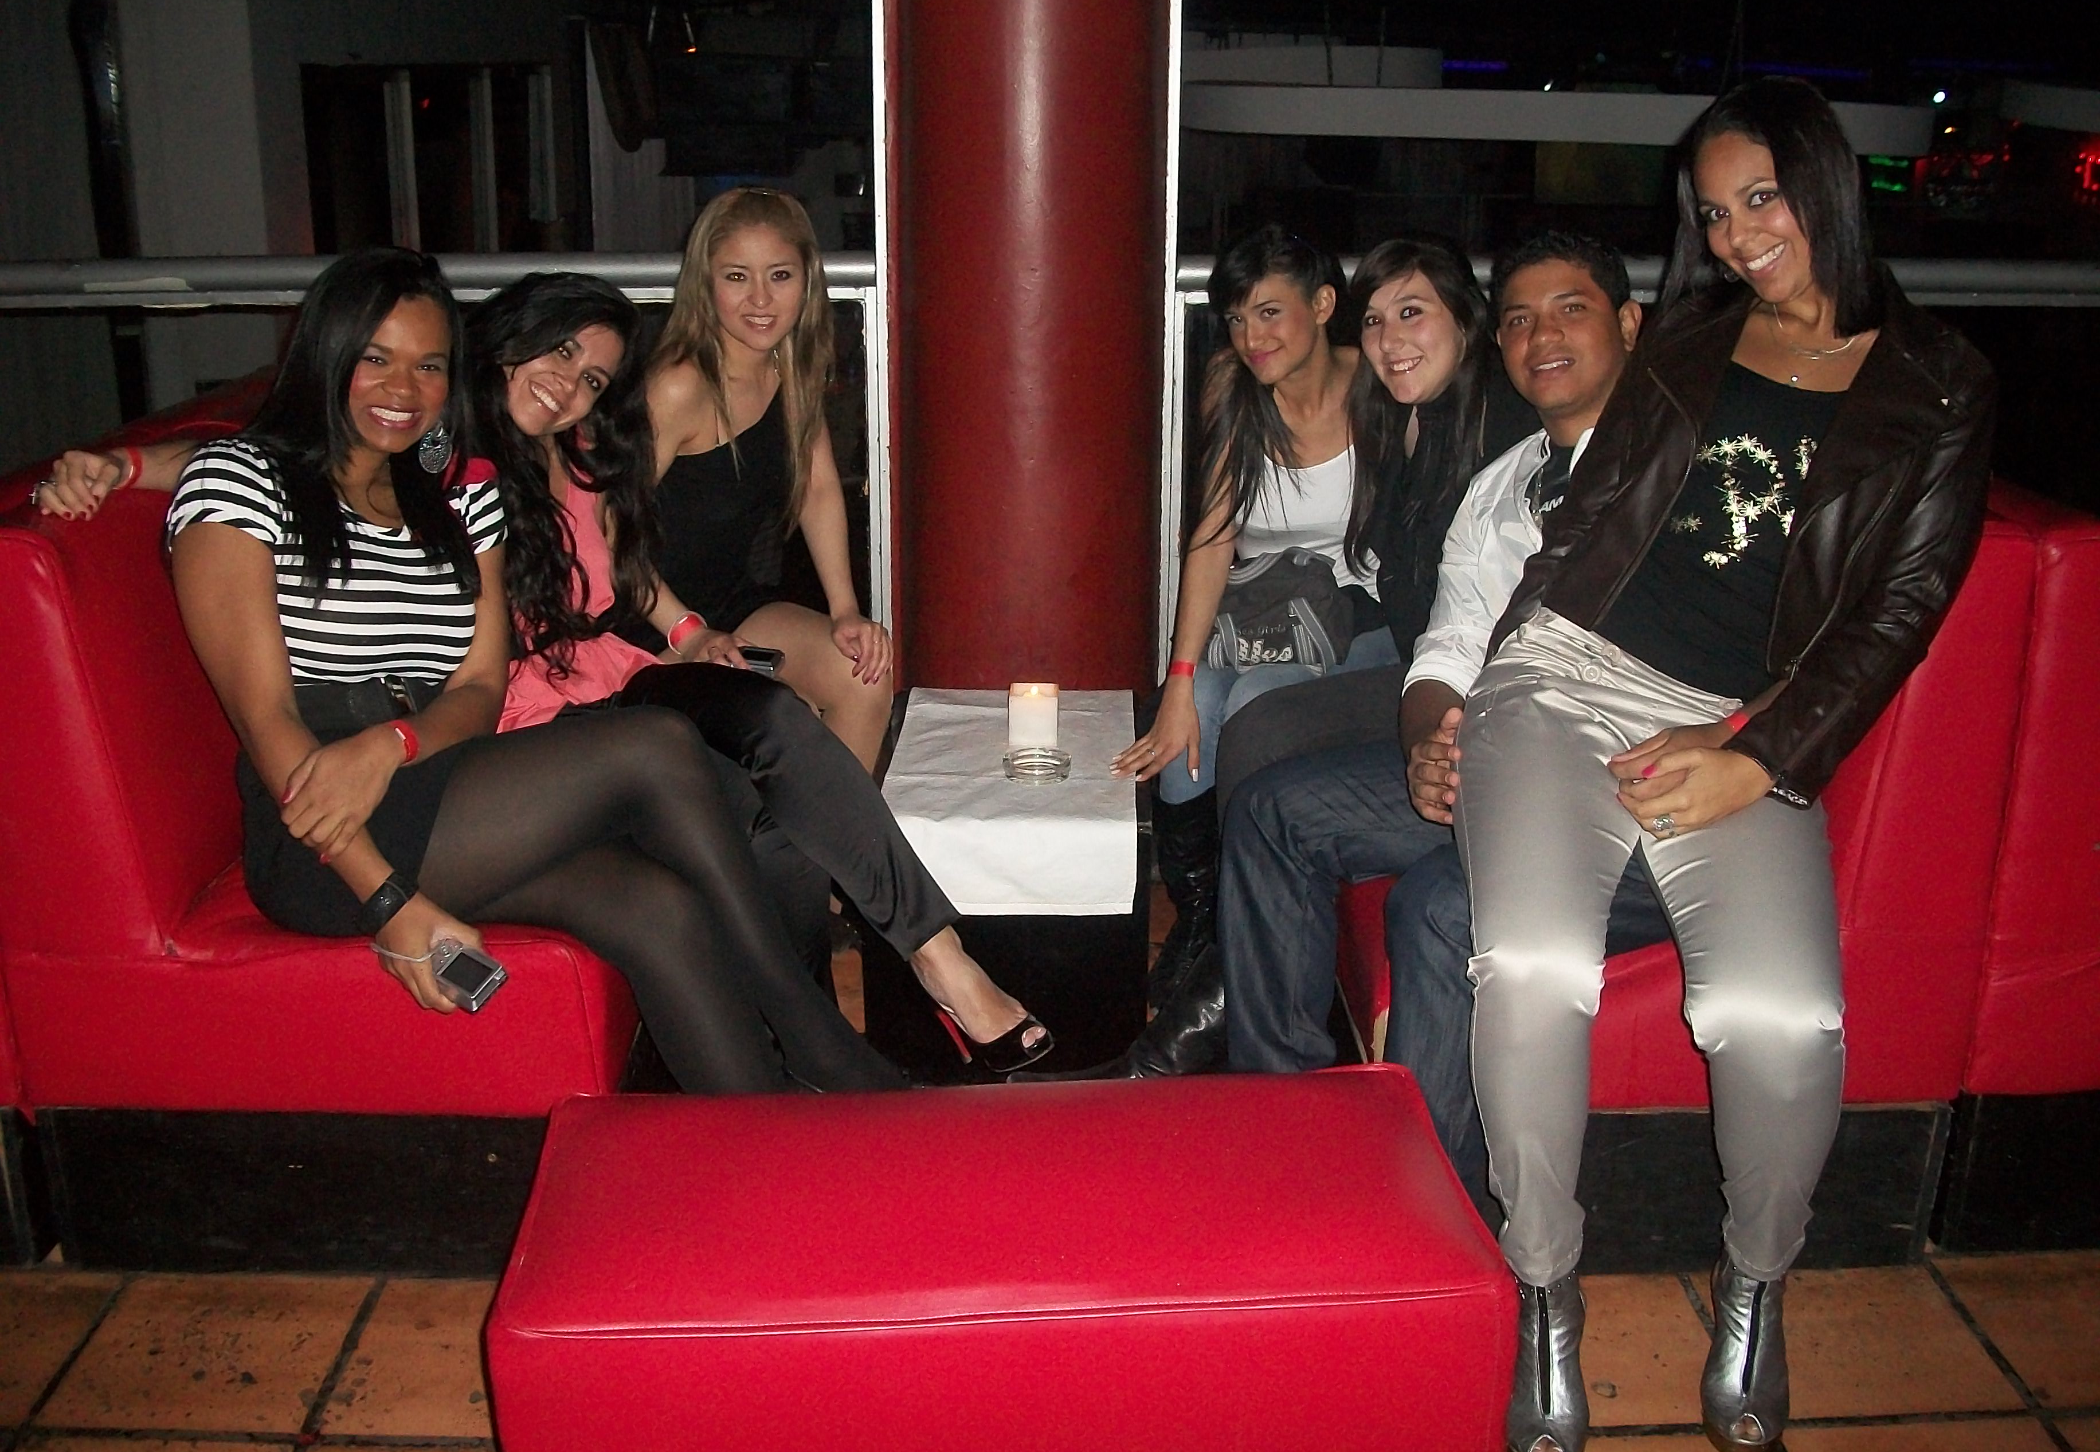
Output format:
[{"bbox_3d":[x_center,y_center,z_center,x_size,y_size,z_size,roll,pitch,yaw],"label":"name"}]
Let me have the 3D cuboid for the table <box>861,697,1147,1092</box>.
[{"bbox_3d":[-0.061,0.233,3.027,0.410,0.430,0.620,0,18,1],"label":"table"}]

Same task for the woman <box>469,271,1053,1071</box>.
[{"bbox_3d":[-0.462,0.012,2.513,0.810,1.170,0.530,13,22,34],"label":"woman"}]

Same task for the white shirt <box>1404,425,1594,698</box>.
[{"bbox_3d":[0.644,-0.142,2.496,0.460,0.520,0.340,15,24,38],"label":"white shirt"}]

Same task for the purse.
[{"bbox_3d":[0.335,-0.174,2.890,0.235,0.180,0.120,5,19,15],"label":"purse"}]

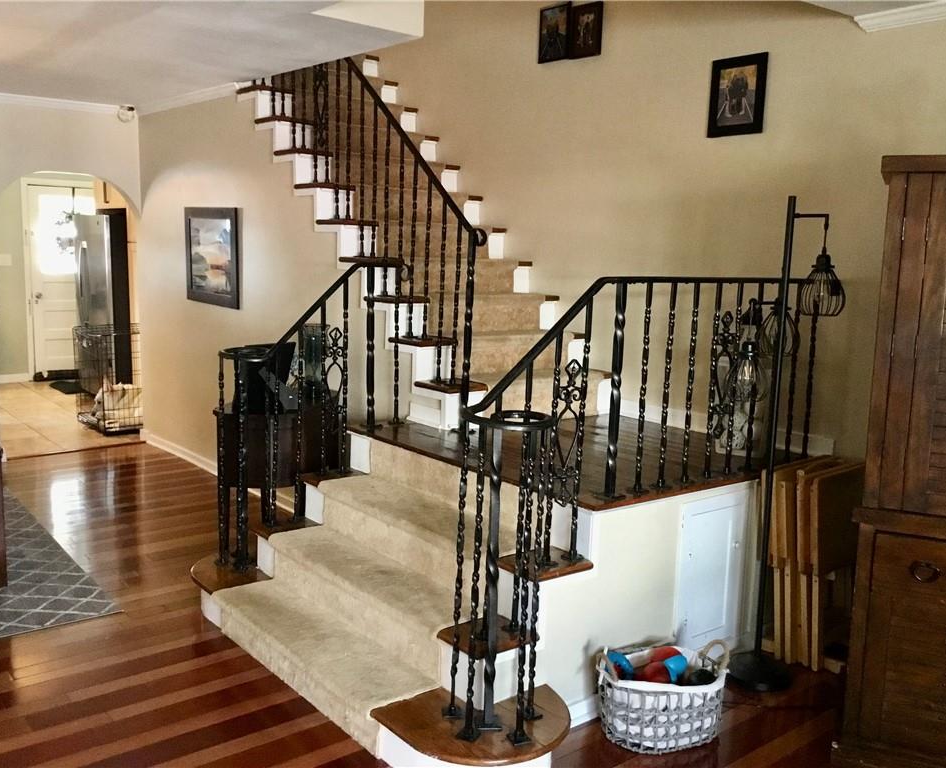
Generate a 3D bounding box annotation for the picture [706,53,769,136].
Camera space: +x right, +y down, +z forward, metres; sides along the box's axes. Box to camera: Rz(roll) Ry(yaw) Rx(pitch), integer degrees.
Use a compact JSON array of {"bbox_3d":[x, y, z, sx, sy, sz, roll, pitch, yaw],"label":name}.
[{"bbox_3d":[1.157,-1.268,4.038,0.025,0.338,0.292,-4,10,-38],"label":"picture"}]

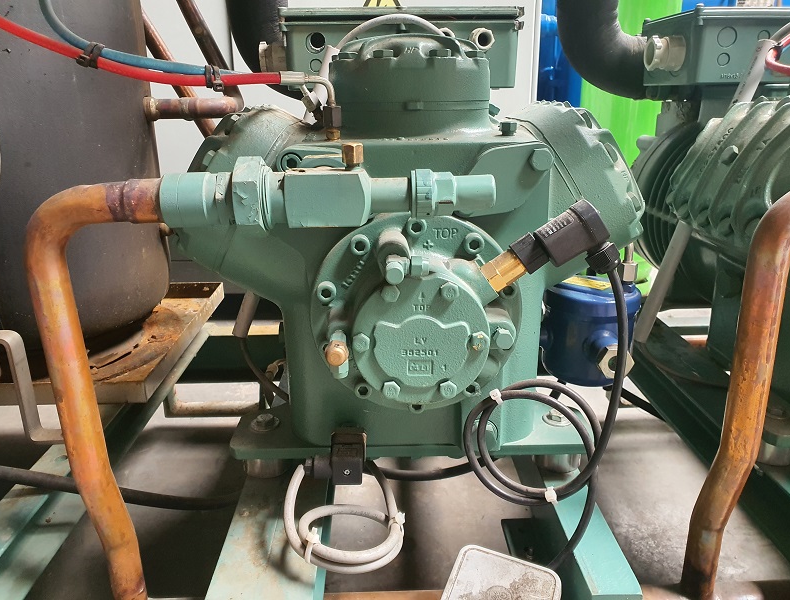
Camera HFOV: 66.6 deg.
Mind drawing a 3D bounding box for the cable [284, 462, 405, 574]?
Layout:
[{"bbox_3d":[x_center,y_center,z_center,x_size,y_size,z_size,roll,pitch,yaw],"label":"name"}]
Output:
[{"bbox_3d":[-0.042,0.185,0.546,0.103,0.052,0.128,0,20,-1],"label":"cable"}]

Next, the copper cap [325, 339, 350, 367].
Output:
[{"bbox_3d":[-0.045,0.042,0.473,0.018,0.018,0.016,-1,18,-2],"label":"copper cap"}]

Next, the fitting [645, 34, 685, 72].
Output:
[{"bbox_3d":[0.370,-0.337,0.822,0.038,0.048,0.048,0,20,-1],"label":"fitting"}]

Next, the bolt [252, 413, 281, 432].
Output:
[{"bbox_3d":[-0.136,0.128,0.628,0.027,0.011,0.027,0,20,-1],"label":"bolt"}]

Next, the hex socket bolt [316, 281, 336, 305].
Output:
[{"bbox_3d":[-0.059,-0.006,0.511,0.016,0.016,0.011,0,20,-1],"label":"hex socket bolt"}]

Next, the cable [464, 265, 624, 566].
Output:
[{"bbox_3d":[0.131,0.110,0.539,0.138,0.295,0.070,-1,18,-2],"label":"cable"}]

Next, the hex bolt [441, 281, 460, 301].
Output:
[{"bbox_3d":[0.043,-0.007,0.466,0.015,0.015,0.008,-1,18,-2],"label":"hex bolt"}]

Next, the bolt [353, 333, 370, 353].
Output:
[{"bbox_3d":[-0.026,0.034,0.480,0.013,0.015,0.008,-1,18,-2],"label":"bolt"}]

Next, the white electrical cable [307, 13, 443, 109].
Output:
[{"bbox_3d":[-0.020,-0.260,0.657,0.147,0.100,0.060,-1,18,-2],"label":"white electrical cable"}]

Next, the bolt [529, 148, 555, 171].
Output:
[{"bbox_3d":[0.122,-0.115,0.495,0.019,0.019,0.010,0,20,-1],"label":"bolt"}]

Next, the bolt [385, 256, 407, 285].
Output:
[{"bbox_3d":[0.001,-0.023,0.467,0.017,0.017,0.024,0,20,-1],"label":"bolt"}]

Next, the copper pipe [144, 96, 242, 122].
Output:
[{"bbox_3d":[-0.289,-0.272,0.854,0.132,0.033,0.033,0,20,-1],"label":"copper pipe"}]

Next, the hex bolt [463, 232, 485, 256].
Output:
[{"bbox_3d":[0.067,-0.047,0.507,0.017,0.017,0.010,-1,18,-2],"label":"hex bolt"}]

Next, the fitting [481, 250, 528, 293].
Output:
[{"bbox_3d":[0.088,-0.024,0.485,0.028,0.025,0.025,-34,16,9],"label":"fitting"}]

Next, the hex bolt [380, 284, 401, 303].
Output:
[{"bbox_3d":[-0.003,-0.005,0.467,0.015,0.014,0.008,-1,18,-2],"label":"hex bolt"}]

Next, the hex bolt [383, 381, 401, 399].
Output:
[{"bbox_3d":[-0.002,0.072,0.484,0.015,0.015,0.006,0,20,-1],"label":"hex bolt"}]

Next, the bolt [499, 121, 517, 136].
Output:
[{"bbox_3d":[0.109,-0.164,0.577,0.015,0.013,0.015,0,20,-1],"label":"bolt"}]

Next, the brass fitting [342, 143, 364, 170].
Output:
[{"bbox_3d":[-0.032,-0.109,0.457,0.017,0.019,0.017,-1,18,-2],"label":"brass fitting"}]

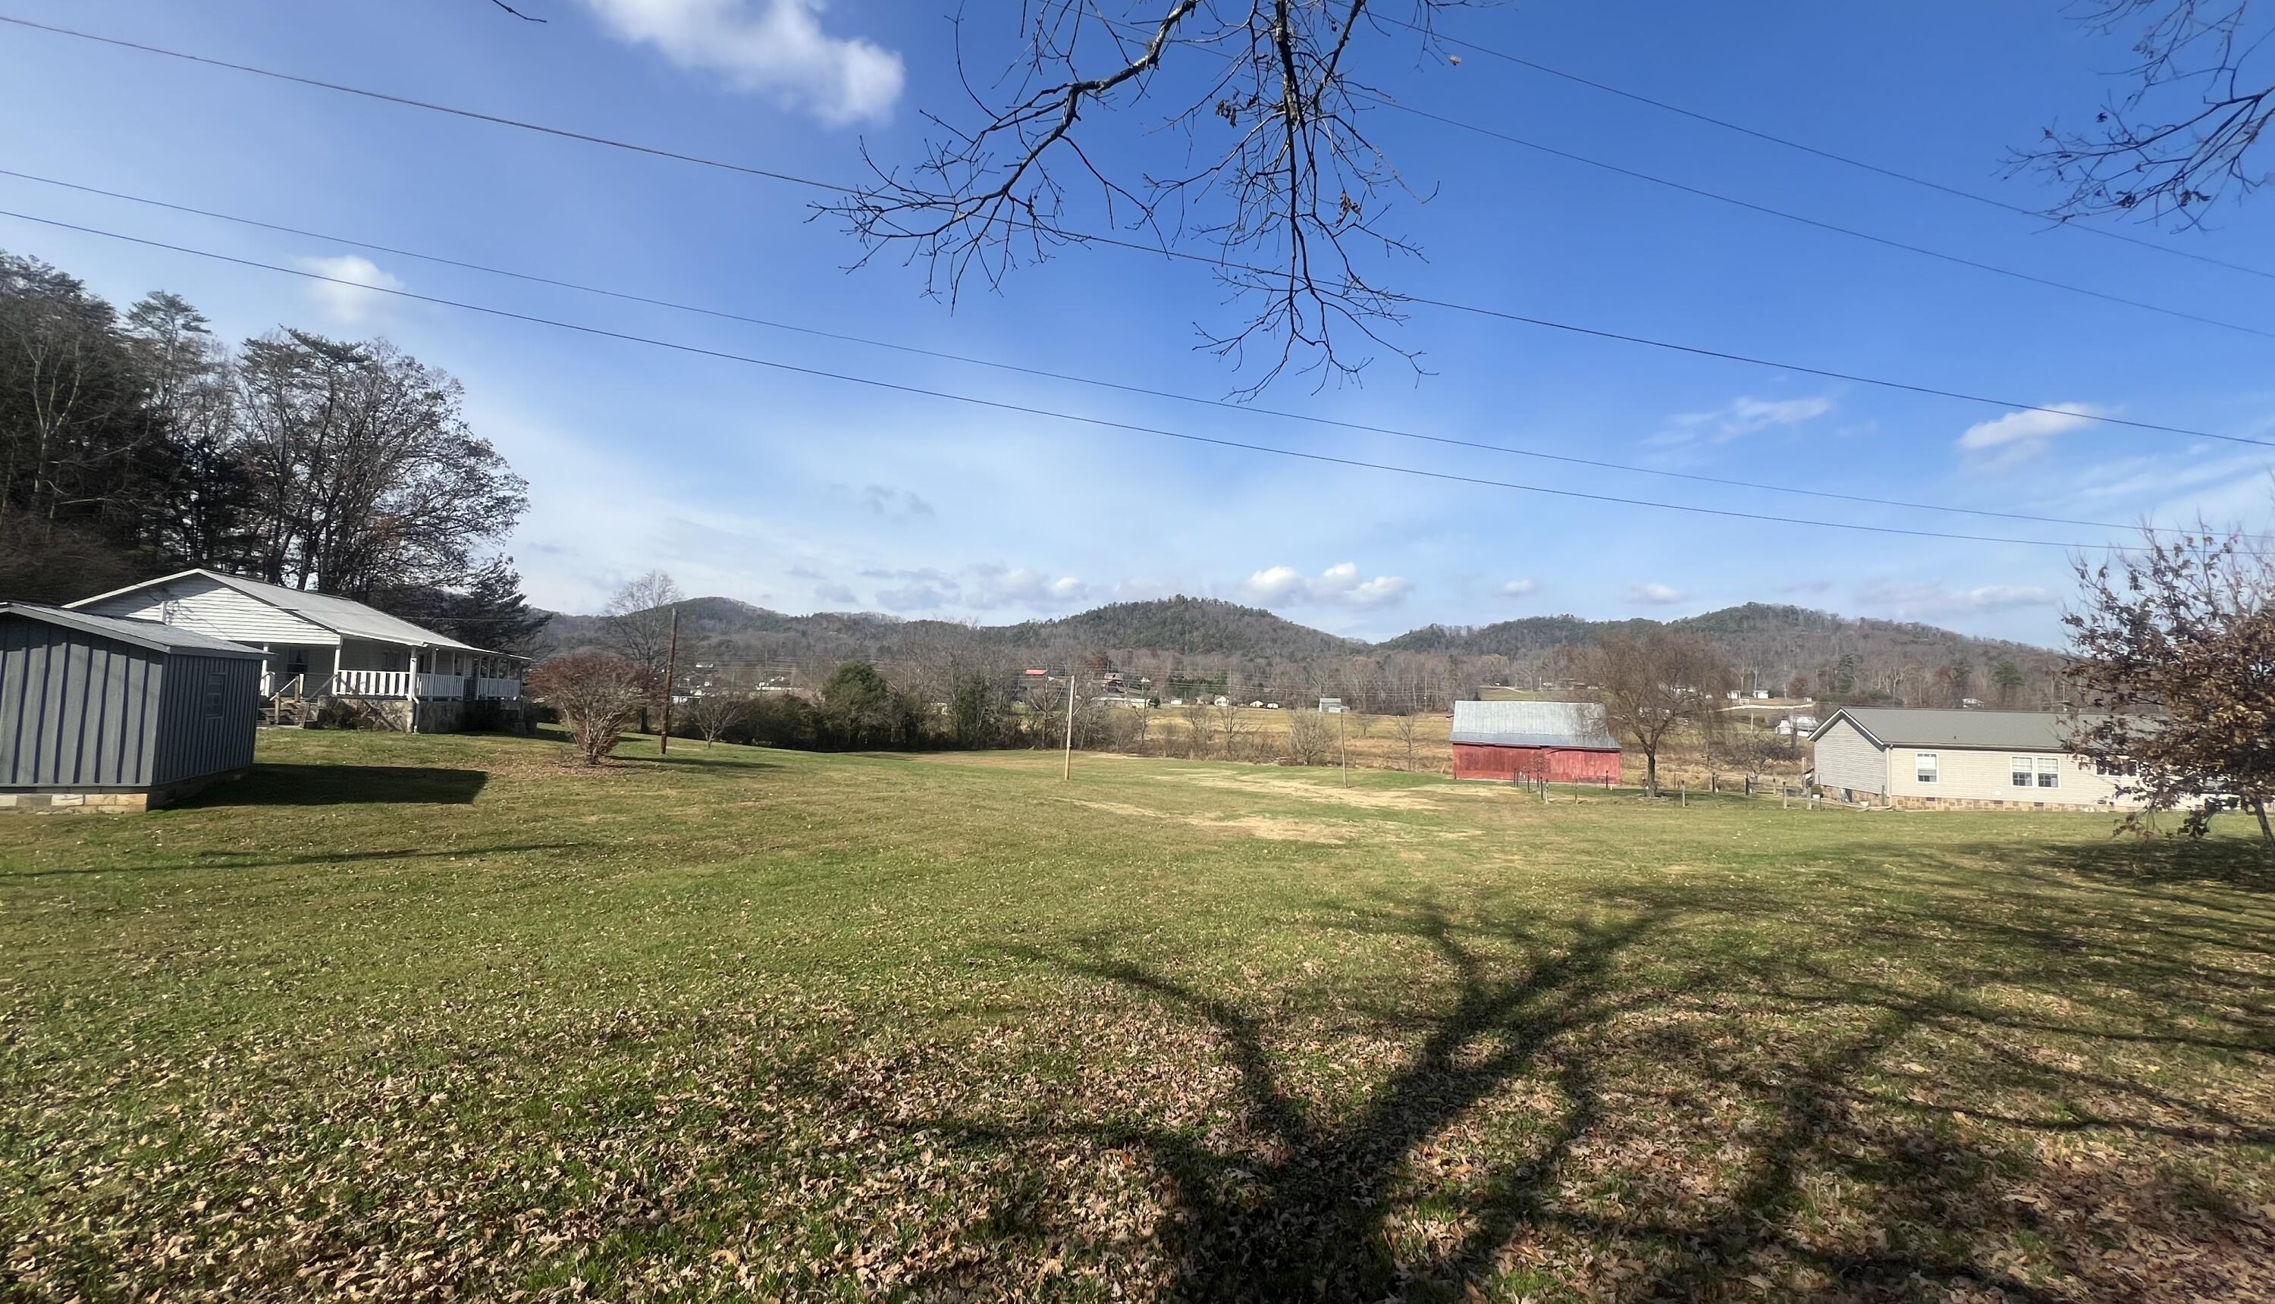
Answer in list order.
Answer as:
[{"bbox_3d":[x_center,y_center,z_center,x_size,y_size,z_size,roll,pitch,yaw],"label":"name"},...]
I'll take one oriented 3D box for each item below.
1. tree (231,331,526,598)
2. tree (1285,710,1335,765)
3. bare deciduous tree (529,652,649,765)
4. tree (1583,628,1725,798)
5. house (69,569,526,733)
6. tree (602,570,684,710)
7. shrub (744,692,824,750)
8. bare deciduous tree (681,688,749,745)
[{"bbox_3d":[-45.023,-7.613,50.744,12.920,23.500,12.920,5,-5,-42],"label":"tree"},{"bbox_3d":[13.346,6.633,66.137,3.630,4.320,3.630,1,-4,11],"label":"tree"},{"bbox_3d":[-13.901,1.408,21.591,2.480,2.870,2.480,4,-4,-33],"label":"bare deciduous tree"},{"bbox_3d":[26.149,3.033,43.270,6.120,8.530,6.120,-1,-4,31],"label":"tree"},{"bbox_3d":[-35.727,0.328,38.002,11.400,6.200,12.600,2,-4,-17],"label":"house"},{"bbox_3d":[-30.892,-0.029,53.320,4.390,10.110,4.390,3,-4,-30],"label":"tree"},{"bbox_3d":[-16.636,3.290,40.084,3.380,2.660,2.870,3,-4,-22],"label":"shrub"},{"bbox_3d":[-18.320,2.832,37.079,2.620,2.500,2.620,3,-4,-26],"label":"bare deciduous tree"}]

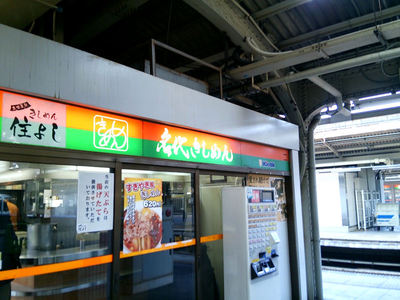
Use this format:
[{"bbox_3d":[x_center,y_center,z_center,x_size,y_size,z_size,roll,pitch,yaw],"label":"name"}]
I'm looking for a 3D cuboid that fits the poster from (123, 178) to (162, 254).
[{"bbox_3d":[-0.473,0.539,2.925,0.010,0.594,0.420,-7,-10,40],"label":"poster"}]

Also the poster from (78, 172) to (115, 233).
[{"bbox_3d":[-0.751,0.373,2.514,0.010,0.420,0.297,-7,-10,40],"label":"poster"}]

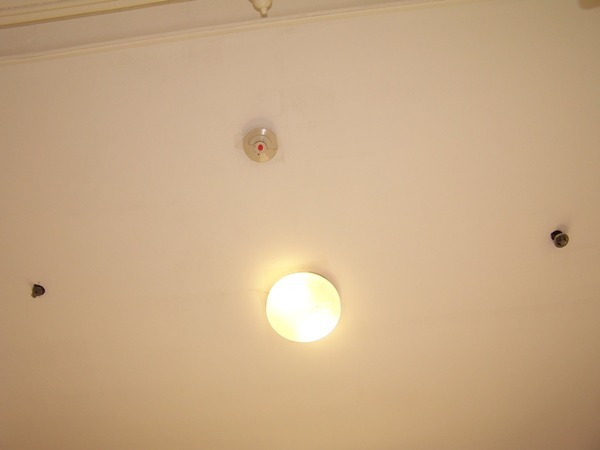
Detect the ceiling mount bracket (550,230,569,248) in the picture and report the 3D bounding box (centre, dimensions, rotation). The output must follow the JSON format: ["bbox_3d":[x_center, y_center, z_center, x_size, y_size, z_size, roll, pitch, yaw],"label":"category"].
[{"bbox_3d":[0.855,0.046,2.171,0.051,0.046,0.051,-7,-68,4],"label":"ceiling mount bracket"}]

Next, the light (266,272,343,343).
[{"bbox_3d":[0.012,0.293,2.262,0.255,0.095,0.255,0,-68,1],"label":"light"}]

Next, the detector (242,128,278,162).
[{"bbox_3d":[-0.124,-0.246,2.075,0.111,0.038,0.111,0,-68,1],"label":"detector"}]

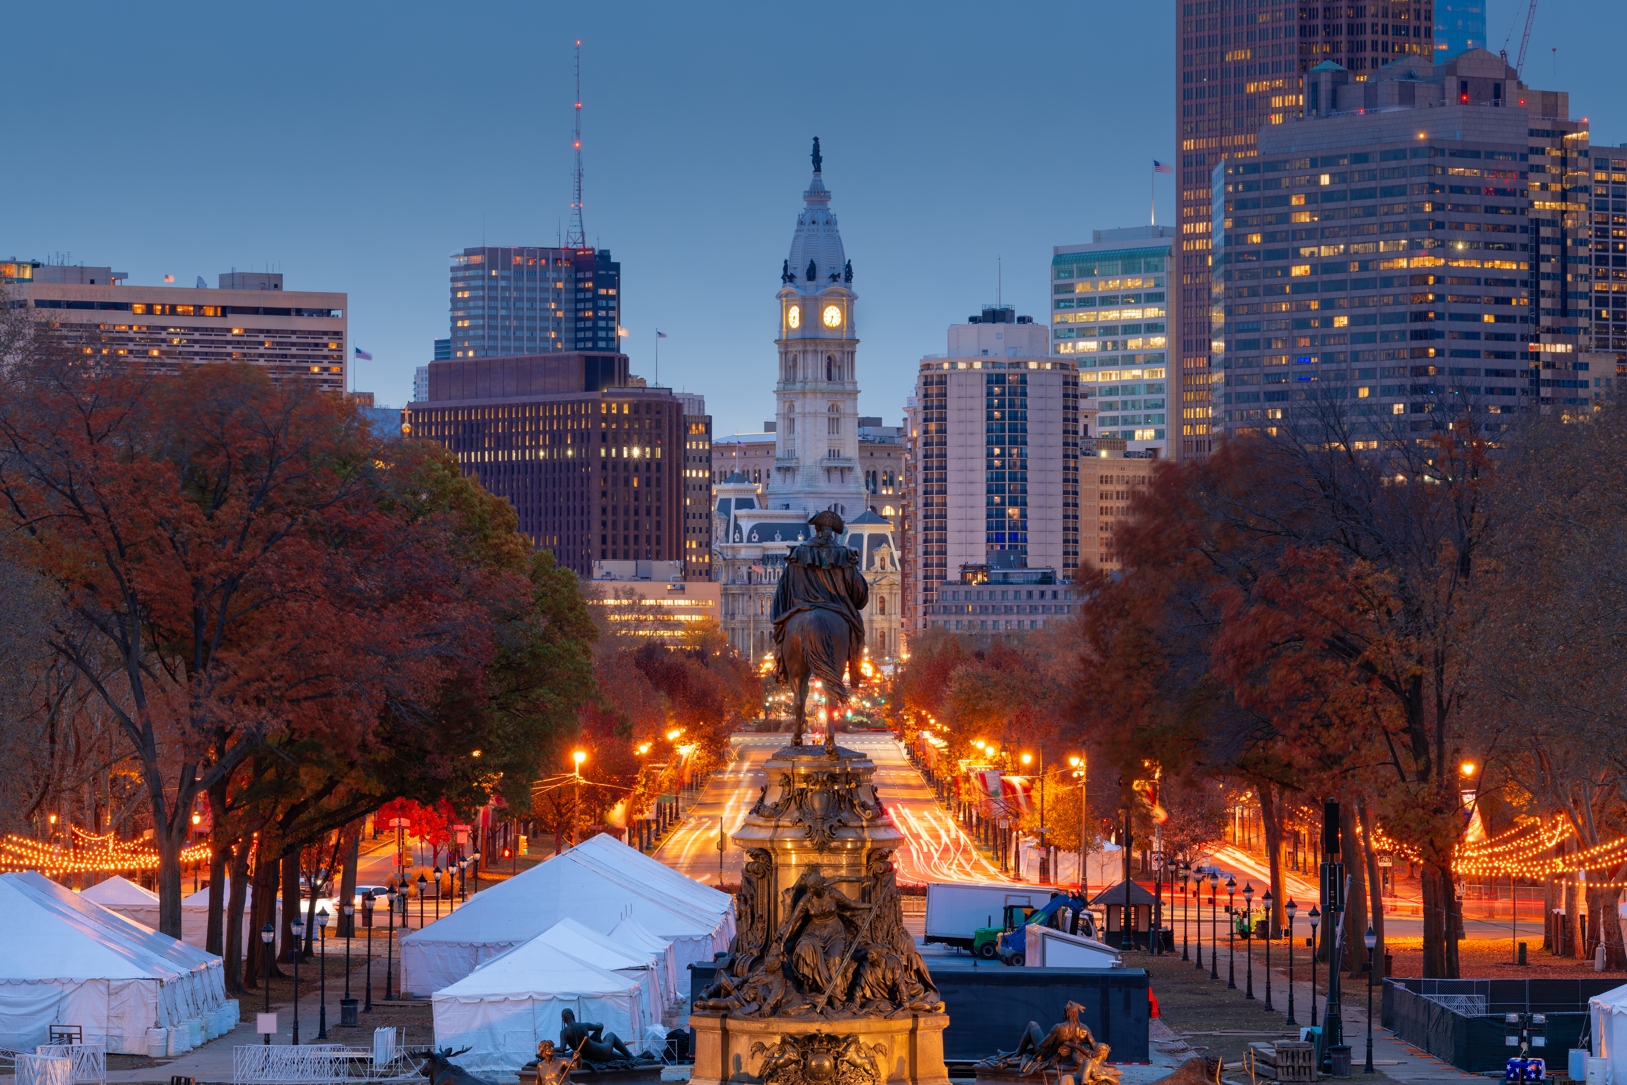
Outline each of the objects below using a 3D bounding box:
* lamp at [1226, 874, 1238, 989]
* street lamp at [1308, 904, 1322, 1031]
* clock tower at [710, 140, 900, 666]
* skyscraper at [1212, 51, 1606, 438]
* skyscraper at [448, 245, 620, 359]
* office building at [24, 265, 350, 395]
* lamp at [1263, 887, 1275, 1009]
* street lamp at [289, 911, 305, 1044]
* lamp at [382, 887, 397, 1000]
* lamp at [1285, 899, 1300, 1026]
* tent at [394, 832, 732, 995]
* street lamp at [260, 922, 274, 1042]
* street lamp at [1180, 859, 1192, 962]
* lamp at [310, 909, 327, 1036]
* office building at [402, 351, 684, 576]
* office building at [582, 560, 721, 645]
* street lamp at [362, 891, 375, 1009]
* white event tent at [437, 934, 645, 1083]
[{"bbox_3d":[17.113,15.965,249.500,0.400,4.570,0.400,0,-1,0],"label":"lamp"},{"bbox_3d":[16.299,13.981,198.300,0.410,4.350,0.410,0,-1,0],"label":"street lamp"},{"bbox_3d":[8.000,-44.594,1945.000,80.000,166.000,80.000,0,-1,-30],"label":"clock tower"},{"bbox_3d":[123.100,-36.100,1292.000,44.000,135.000,72.000,0,-1,-36],"label":"skyscraper"},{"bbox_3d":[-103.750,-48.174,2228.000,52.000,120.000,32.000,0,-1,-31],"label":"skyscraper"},{"bbox_3d":[-145.000,-14.400,1380.000,80.000,93.000,23.000,0,-1,-33],"label":"office building"},{"bbox_3d":[16.302,14.606,218.500,0.410,4.350,0.410,0,-1,0],"label":"lamp"},{"bbox_3d":[-15.999,13.662,188.900,0.410,4.350,0.410,0,-1,0],"label":"street lamp"},{"bbox_3d":[-16.003,15.131,231.000,0.410,4.350,0.410,0,-1,0],"label":"lamp"},{"bbox_3d":[17.101,14.995,218.000,0.400,4.570,0.400,0,-1,0],"label":"lamp"},{"bbox_3d":[-10.100,15.900,265.000,12.500,5.600,48.000,0,-1,0],"label":"tent"},{"bbox_3d":[-16.983,14.039,190.000,0.390,4.570,0.390,0,-1,0],"label":"street lamp"},{"bbox_3d":[17.221,17.075,282.000,0.400,4.570,0.400,0,-1,0],"label":"street lamp"},{"bbox_3d":[-16.963,14.910,211.200,0.400,4.570,0.400,0,-1,0],"label":"lamp"},{"bbox_3d":[-72.000,-7.500,1630.000,31.000,83.000,102.000,0,-1,-33],"label":"office building"},{"bbox_3d":[-40.000,18.700,1437.000,38.000,29.500,30.000,0,-1,0],"label":"office building"},{"bbox_3d":[-16.828,15.533,231.300,0.400,4.570,0.400,0,-1,0],"label":"street lamp"},{"bbox_3d":[-8.590,14.300,189.300,6.100,4.000,6.300,0,-1,0],"label":"white event tent"}]

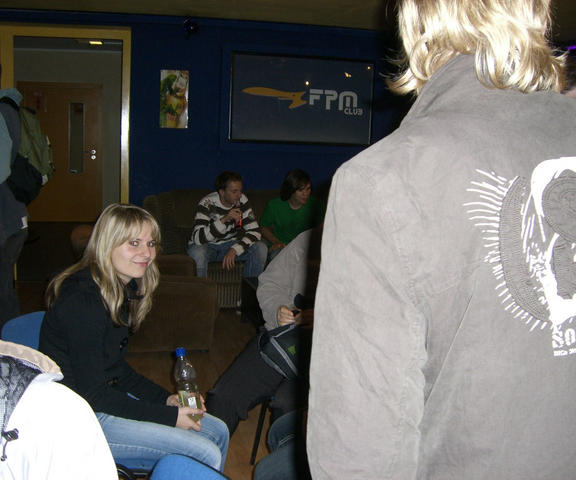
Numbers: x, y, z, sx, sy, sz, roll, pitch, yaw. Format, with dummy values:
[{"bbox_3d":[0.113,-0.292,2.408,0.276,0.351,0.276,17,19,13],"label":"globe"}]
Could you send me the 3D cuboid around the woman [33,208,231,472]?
[{"bbox_3d":[-0.451,0.483,2.078,0.680,1.170,0.460,5,9,21],"label":"woman"}]

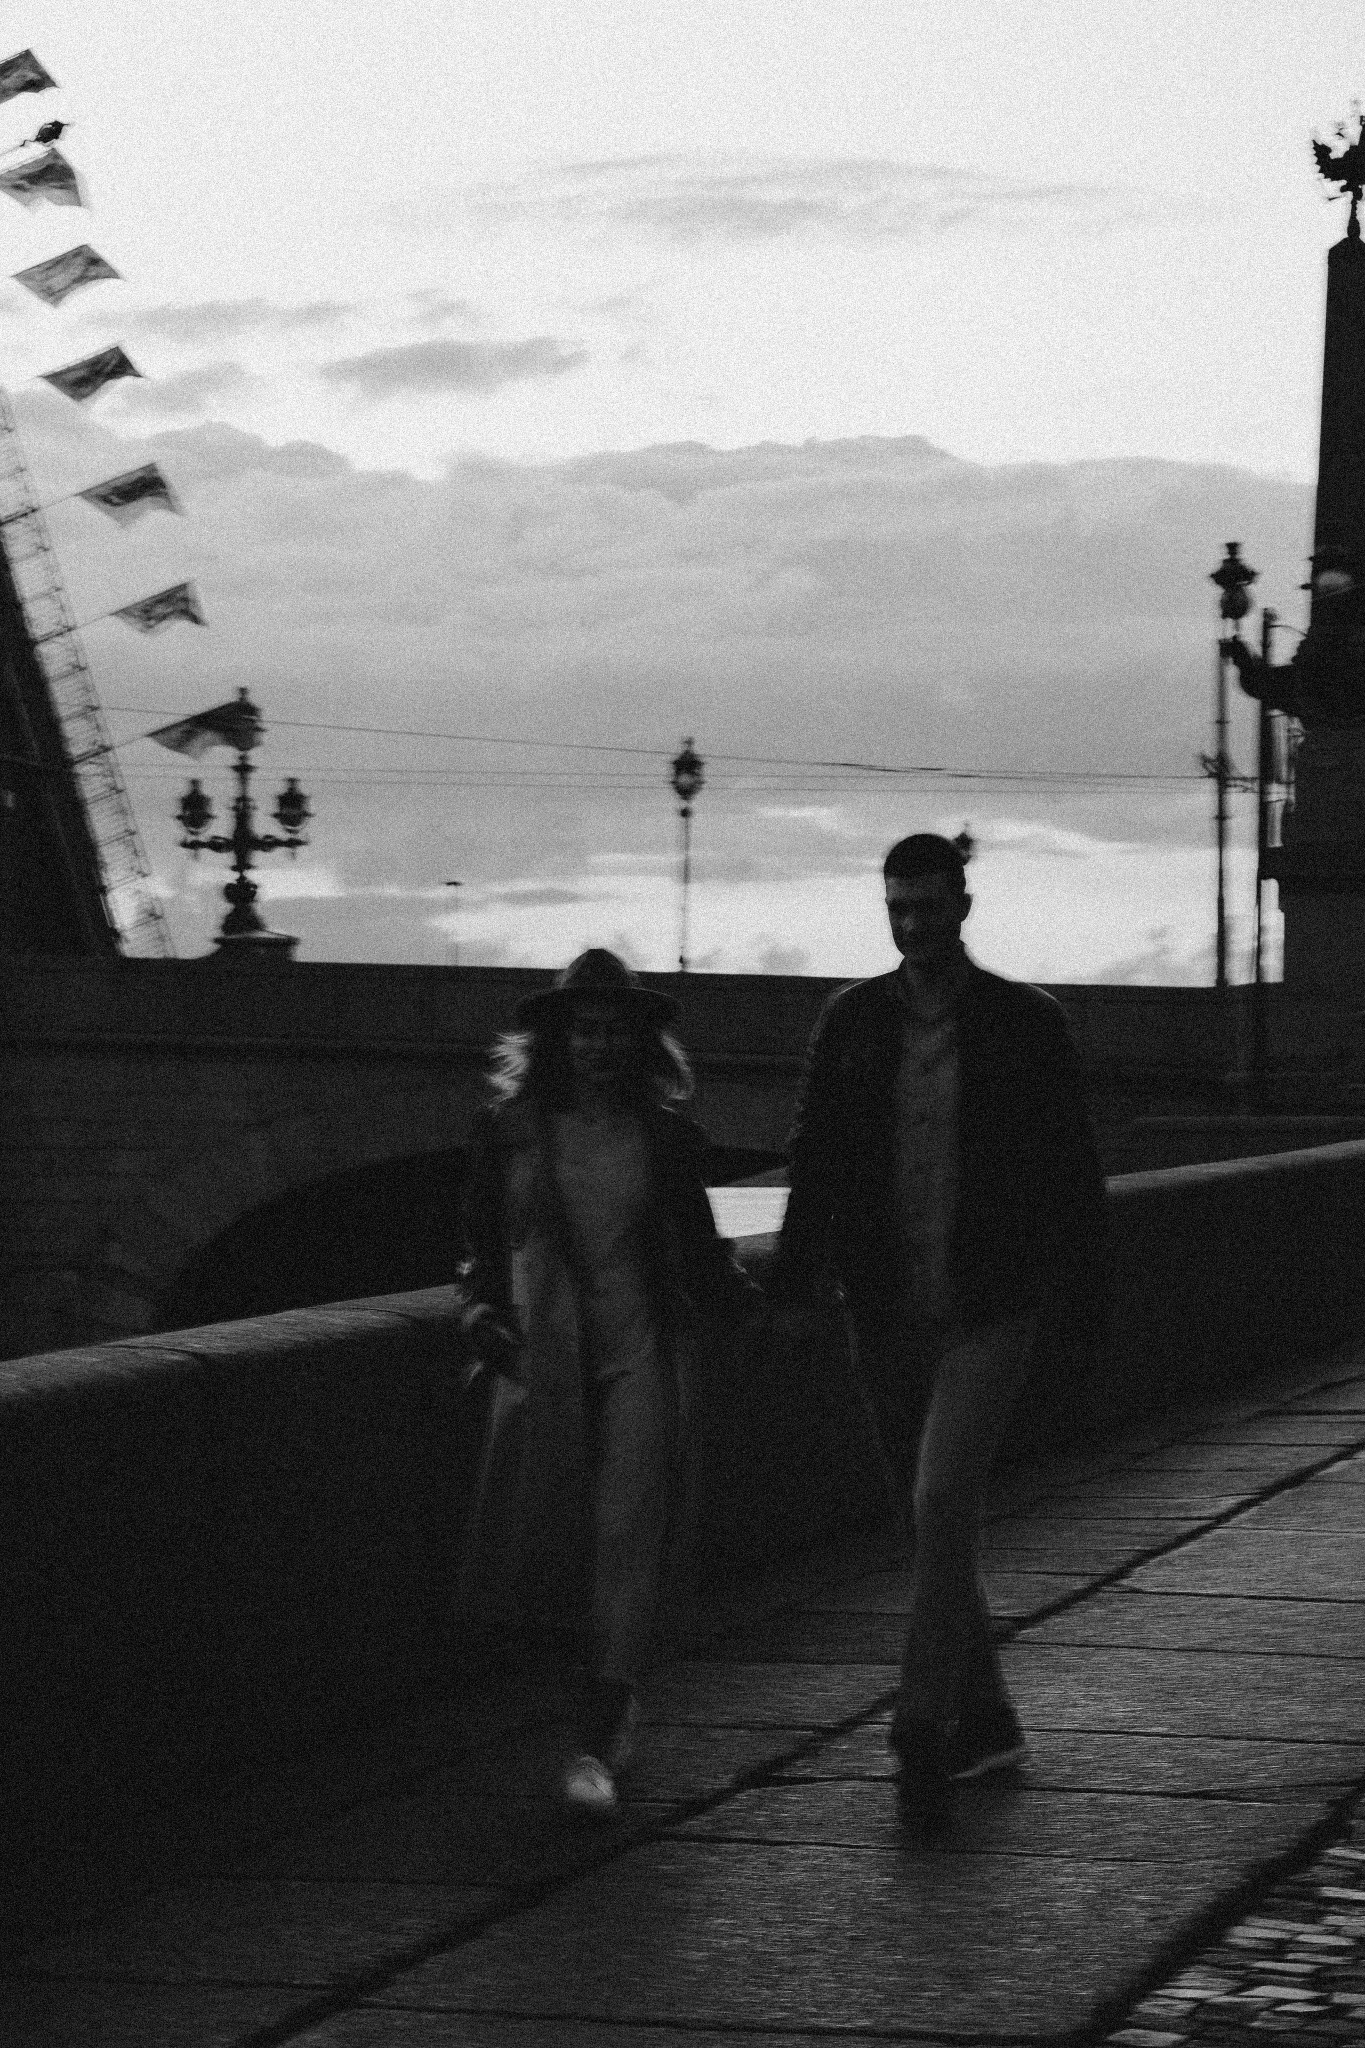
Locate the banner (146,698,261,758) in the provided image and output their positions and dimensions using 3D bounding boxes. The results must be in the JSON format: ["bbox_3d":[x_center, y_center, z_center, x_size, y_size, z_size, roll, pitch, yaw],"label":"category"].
[{"bbox_3d":[-9.255,-5.705,91.000,2.360,1.120,0.400,0,-2,24],"label":"banner"}]

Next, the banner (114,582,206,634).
[{"bbox_3d":[-10.095,-8.036,91.200,1.930,1.000,0.400,0,-2,24],"label":"banner"}]

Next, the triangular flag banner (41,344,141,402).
[{"bbox_3d":[-11.474,-12.634,91.600,2.140,1.130,0.400,0,-2,24],"label":"triangular flag banner"}]

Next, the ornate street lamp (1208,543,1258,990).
[{"bbox_3d":[9.563,-4.252,82.000,0.830,8.200,0.830,0,-1,0],"label":"ornate street lamp"}]

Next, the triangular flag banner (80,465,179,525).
[{"bbox_3d":[-10.721,-10.252,91.400,2.100,1.180,0.400,0,-2,24],"label":"triangular flag banner"}]

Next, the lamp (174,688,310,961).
[{"bbox_3d":[-8.314,-3.822,89.500,2.800,5.180,1.150,0,-2,27],"label":"lamp"}]

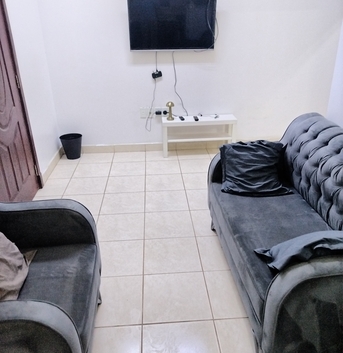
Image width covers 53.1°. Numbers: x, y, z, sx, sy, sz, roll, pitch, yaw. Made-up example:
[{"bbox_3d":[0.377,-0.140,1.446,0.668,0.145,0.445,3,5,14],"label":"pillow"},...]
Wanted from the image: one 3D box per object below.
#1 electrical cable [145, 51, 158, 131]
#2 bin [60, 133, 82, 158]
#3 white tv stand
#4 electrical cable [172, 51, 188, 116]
[{"bbox_3d":[-0.240,-1.011,4.188,0.195,0.966,0.050,-2,25,-1],"label":"electrical cable"},{"bbox_3d":[-1.254,-0.370,4.362,0.274,0.274,0.274,-2,25,-2],"label":"bin"},{"bbox_3d":[0.351,-0.513,4.369,0.903,0.446,0.262,-3,25,-2],"label":"white tv stand"},{"bbox_3d":[0.107,-1.103,4.157,0.207,0.772,0.050,-2,25,-1],"label":"electrical cable"}]

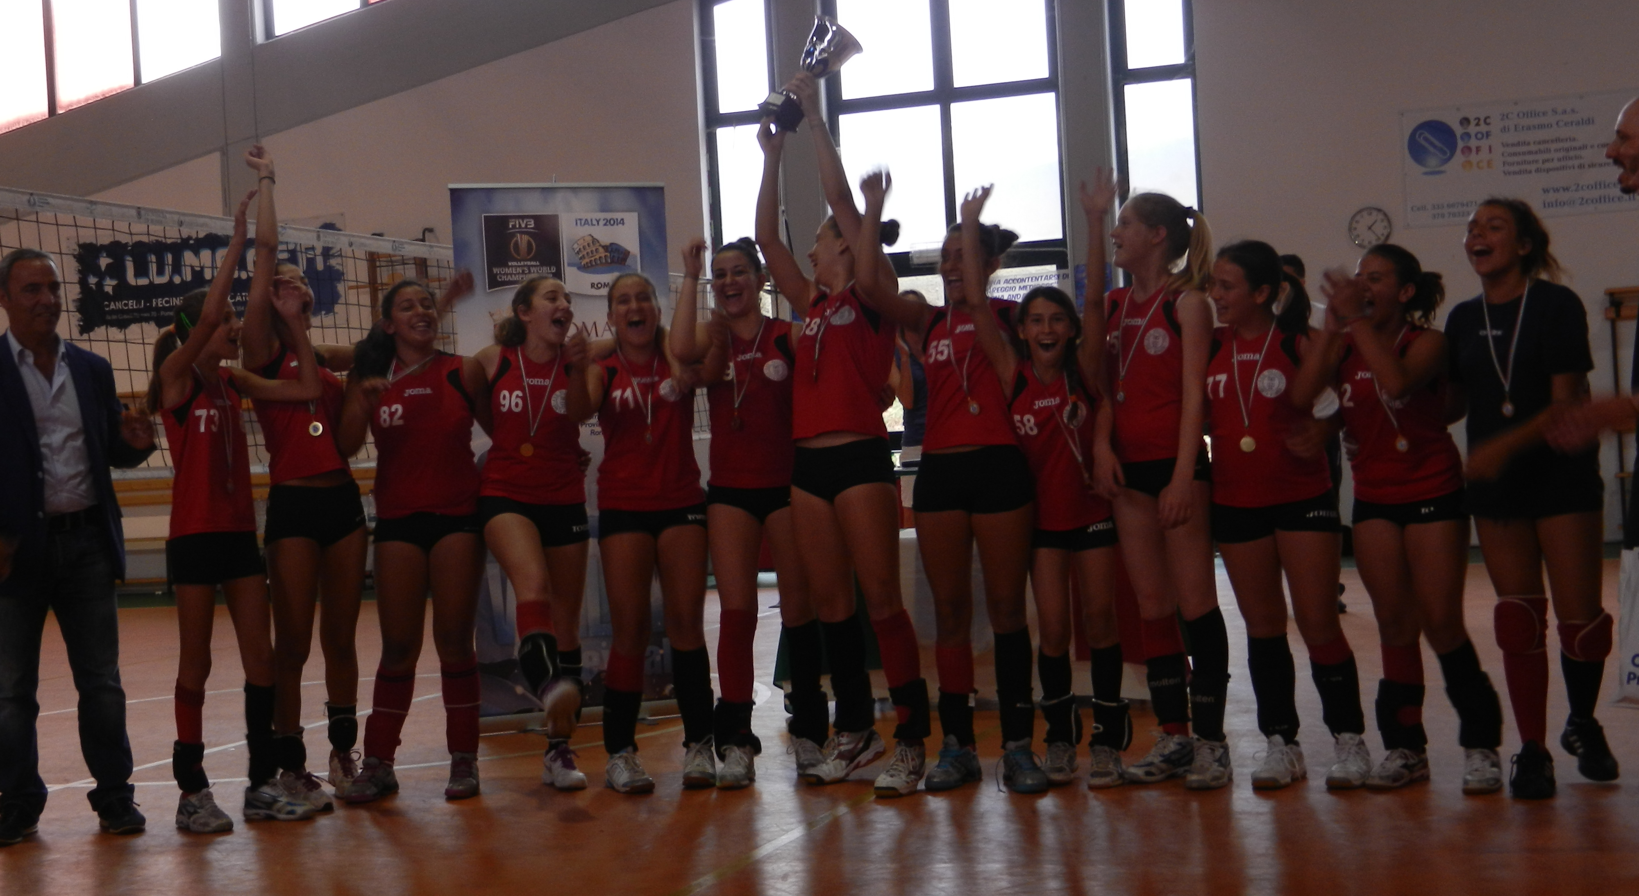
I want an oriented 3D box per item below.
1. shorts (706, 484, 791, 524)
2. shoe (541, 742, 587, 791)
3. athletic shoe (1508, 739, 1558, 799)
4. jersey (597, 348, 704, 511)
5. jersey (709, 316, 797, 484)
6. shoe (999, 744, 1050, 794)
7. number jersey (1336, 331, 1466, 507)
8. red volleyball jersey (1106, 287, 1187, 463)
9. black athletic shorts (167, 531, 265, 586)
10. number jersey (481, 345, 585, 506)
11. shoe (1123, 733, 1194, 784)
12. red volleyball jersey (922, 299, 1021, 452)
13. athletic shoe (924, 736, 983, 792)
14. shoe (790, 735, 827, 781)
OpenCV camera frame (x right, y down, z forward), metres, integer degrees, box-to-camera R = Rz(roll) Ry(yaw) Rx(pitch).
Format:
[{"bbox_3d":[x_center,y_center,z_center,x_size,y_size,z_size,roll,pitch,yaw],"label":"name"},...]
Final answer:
[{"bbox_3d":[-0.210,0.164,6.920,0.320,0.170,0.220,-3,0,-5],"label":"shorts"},{"bbox_3d":[-0.811,1.013,6.767,0.100,0.120,0.260,-3,0,-28],"label":"shoe"},{"bbox_3d":[2.016,0.907,6.016,0.108,0.120,0.265,-3,0,24],"label":"athletic shoe"},{"bbox_3d":[-0.536,-0.059,6.752,0.335,0.500,0.230,-3,1,-4],"label":"jersey"},{"bbox_3d":[-0.205,-0.140,6.740,0.315,0.540,0.230,-3,1,-5],"label":"jersey"},{"bbox_3d":[0.594,0.935,6.299,0.105,0.125,0.280,-3,1,-3],"label":"shoe"},{"bbox_3d":[1.635,-0.088,6.000,0.370,0.490,0.250,-3,0,36],"label":"number jersey"},{"bbox_3d":[0.988,-0.221,6.386,0.320,0.520,0.220,-2,1,32],"label":"red volleyball jersey"},{"bbox_3d":[-1.806,0.312,6.379,0.220,0.200,0.300,-3,0,44],"label":"black athletic shorts"},{"bbox_3d":[-0.943,-0.076,7.020,0.335,0.520,0.230,-3,0,-11],"label":"number jersey"},{"bbox_3d":[1.054,0.954,6.581,0.270,0.125,0.105,-3,0,-34],"label":"shoe"},{"bbox_3d":[0.472,-0.223,6.580,0.300,0.460,0.220,-3,0,16],"label":"red volleyball jersey"},{"bbox_3d":[0.407,0.944,6.419,0.105,0.125,0.280,-3,1,24],"label":"athletic shoe"},{"bbox_3d":[-0.046,0.967,6.740,0.105,0.125,0.270,-3,1,-8],"label":"shoe"}]

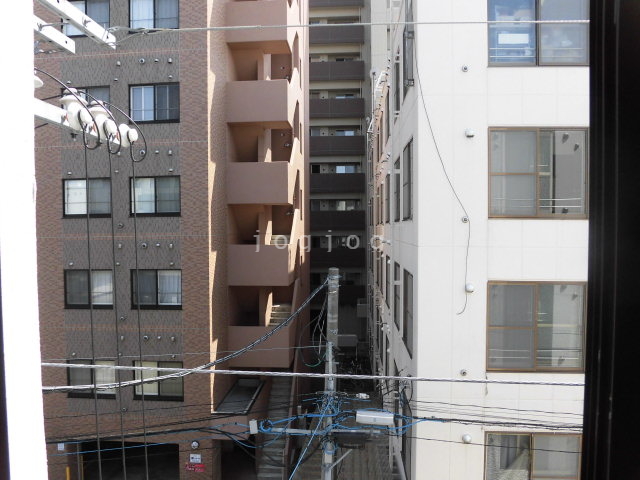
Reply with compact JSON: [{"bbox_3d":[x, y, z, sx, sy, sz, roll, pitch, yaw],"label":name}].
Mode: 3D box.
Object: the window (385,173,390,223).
[{"bbox_3d":[2.320,-1.414,15.200,0.120,1.666,2.132,0,2,4],"label":"window"}]

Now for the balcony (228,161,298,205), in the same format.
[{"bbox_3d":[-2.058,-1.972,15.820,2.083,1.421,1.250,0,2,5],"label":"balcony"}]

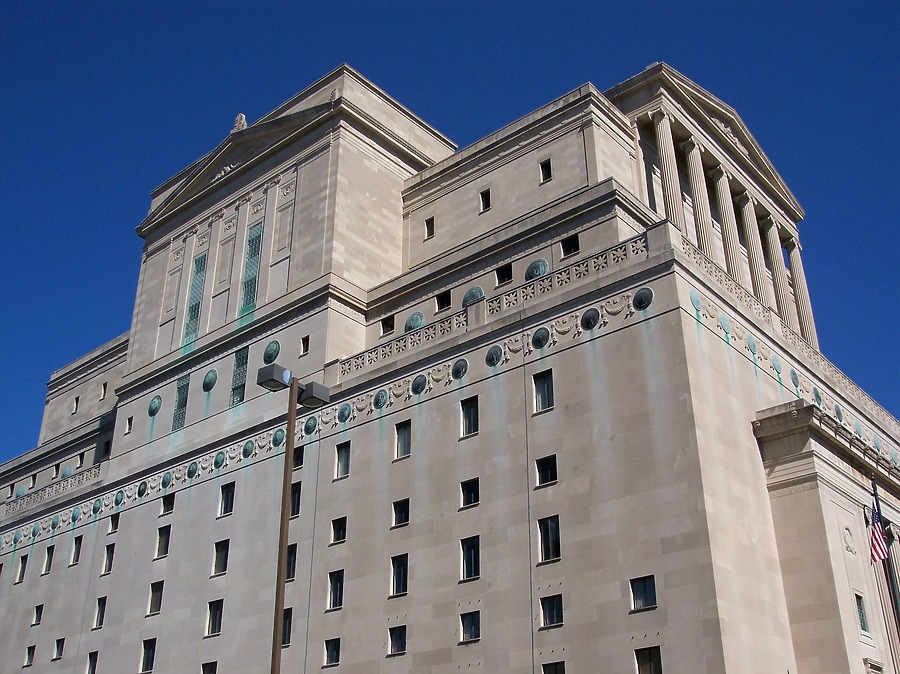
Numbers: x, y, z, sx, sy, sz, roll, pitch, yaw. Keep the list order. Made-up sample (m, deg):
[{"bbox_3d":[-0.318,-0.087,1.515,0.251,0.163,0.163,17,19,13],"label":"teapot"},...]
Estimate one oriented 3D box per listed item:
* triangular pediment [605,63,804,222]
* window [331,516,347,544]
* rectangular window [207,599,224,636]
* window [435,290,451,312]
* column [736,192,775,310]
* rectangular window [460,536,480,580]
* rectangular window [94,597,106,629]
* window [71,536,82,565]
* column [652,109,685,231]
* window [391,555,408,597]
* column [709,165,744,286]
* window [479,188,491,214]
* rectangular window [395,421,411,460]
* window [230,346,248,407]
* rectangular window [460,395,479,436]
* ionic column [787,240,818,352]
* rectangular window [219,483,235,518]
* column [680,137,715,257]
[{"bbox_3d":[21.292,-15.767,80.199,4.440,4.920,24.480,-22,-35,35],"label":"triangular pediment"},{"bbox_3d":[-6.674,11.868,60.273,1.336,1.480,0.300,-22,-35,35],"label":"window"},{"bbox_3d":[-14.431,17.409,61.048,1.500,2.119,0.260,-22,-35,35],"label":"rectangular window"},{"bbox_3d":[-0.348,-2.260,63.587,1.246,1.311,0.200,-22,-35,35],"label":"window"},{"bbox_3d":[23.764,-6.472,76.787,1.376,10.560,1.376,-22,-35,35],"label":"column"},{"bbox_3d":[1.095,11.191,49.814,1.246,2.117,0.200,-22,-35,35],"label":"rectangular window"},{"bbox_3d":[-25.522,20.302,72.401,1.214,2.276,0.300,-22,-35,36],"label":"rectangular window"},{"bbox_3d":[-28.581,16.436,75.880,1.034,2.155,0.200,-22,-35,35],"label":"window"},{"bbox_3d":[15.153,-10.695,68.208,1.632,11.952,1.680,-22,-35,36],"label":"column"},{"bbox_3d":[-2.688,12.990,53.674,1.295,2.113,0.300,-22,-35,36],"label":"window"},{"bbox_3d":[21.063,-7.538,74.181,1.632,11.952,1.680,-22,-35,36],"label":"column"},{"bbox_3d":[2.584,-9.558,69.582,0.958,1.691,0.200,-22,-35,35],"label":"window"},{"bbox_3d":[-2.574,5.816,55.655,1.237,2.137,0.260,-22,-35,35],"label":"rectangular window"},{"bbox_3d":[-14.564,2.804,68.946,1.575,4.260,0.260,-22,-35,35],"label":"window"},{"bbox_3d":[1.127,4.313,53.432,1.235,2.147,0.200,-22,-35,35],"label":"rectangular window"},{"bbox_3d":[29.140,-2.897,81.567,1.672,11.134,1.672,-22,-35,35],"label":"ionic column"},{"bbox_3d":[-15.491,11.375,69.153,1.560,2.260,0.300,-22,-35,35],"label":"rectangular window"},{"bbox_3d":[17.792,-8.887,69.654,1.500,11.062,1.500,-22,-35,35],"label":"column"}]

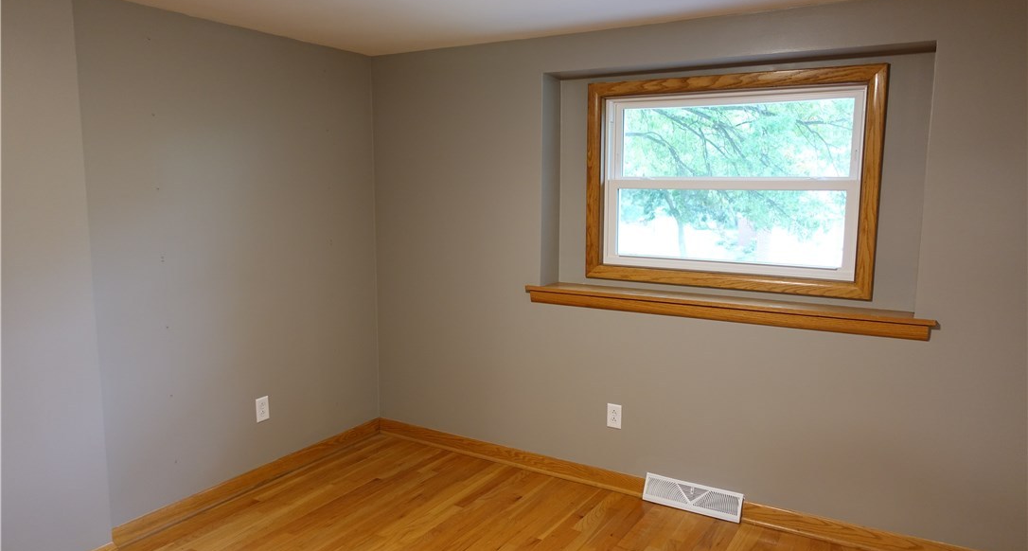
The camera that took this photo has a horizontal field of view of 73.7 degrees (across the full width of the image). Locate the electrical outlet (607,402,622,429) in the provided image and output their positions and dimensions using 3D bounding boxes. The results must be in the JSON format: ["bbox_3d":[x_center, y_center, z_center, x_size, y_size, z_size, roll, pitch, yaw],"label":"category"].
[{"bbox_3d":[0.496,0.698,3.390,0.074,0.119,0.008,5,8,30],"label":"electrical outlet"}]

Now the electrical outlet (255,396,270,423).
[{"bbox_3d":[-1.244,0.666,3.404,0.008,0.118,0.073,5,8,30],"label":"electrical outlet"}]

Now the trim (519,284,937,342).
[{"bbox_3d":[0.884,0.147,3.168,1.799,0.084,0.179,5,8,30],"label":"trim"}]

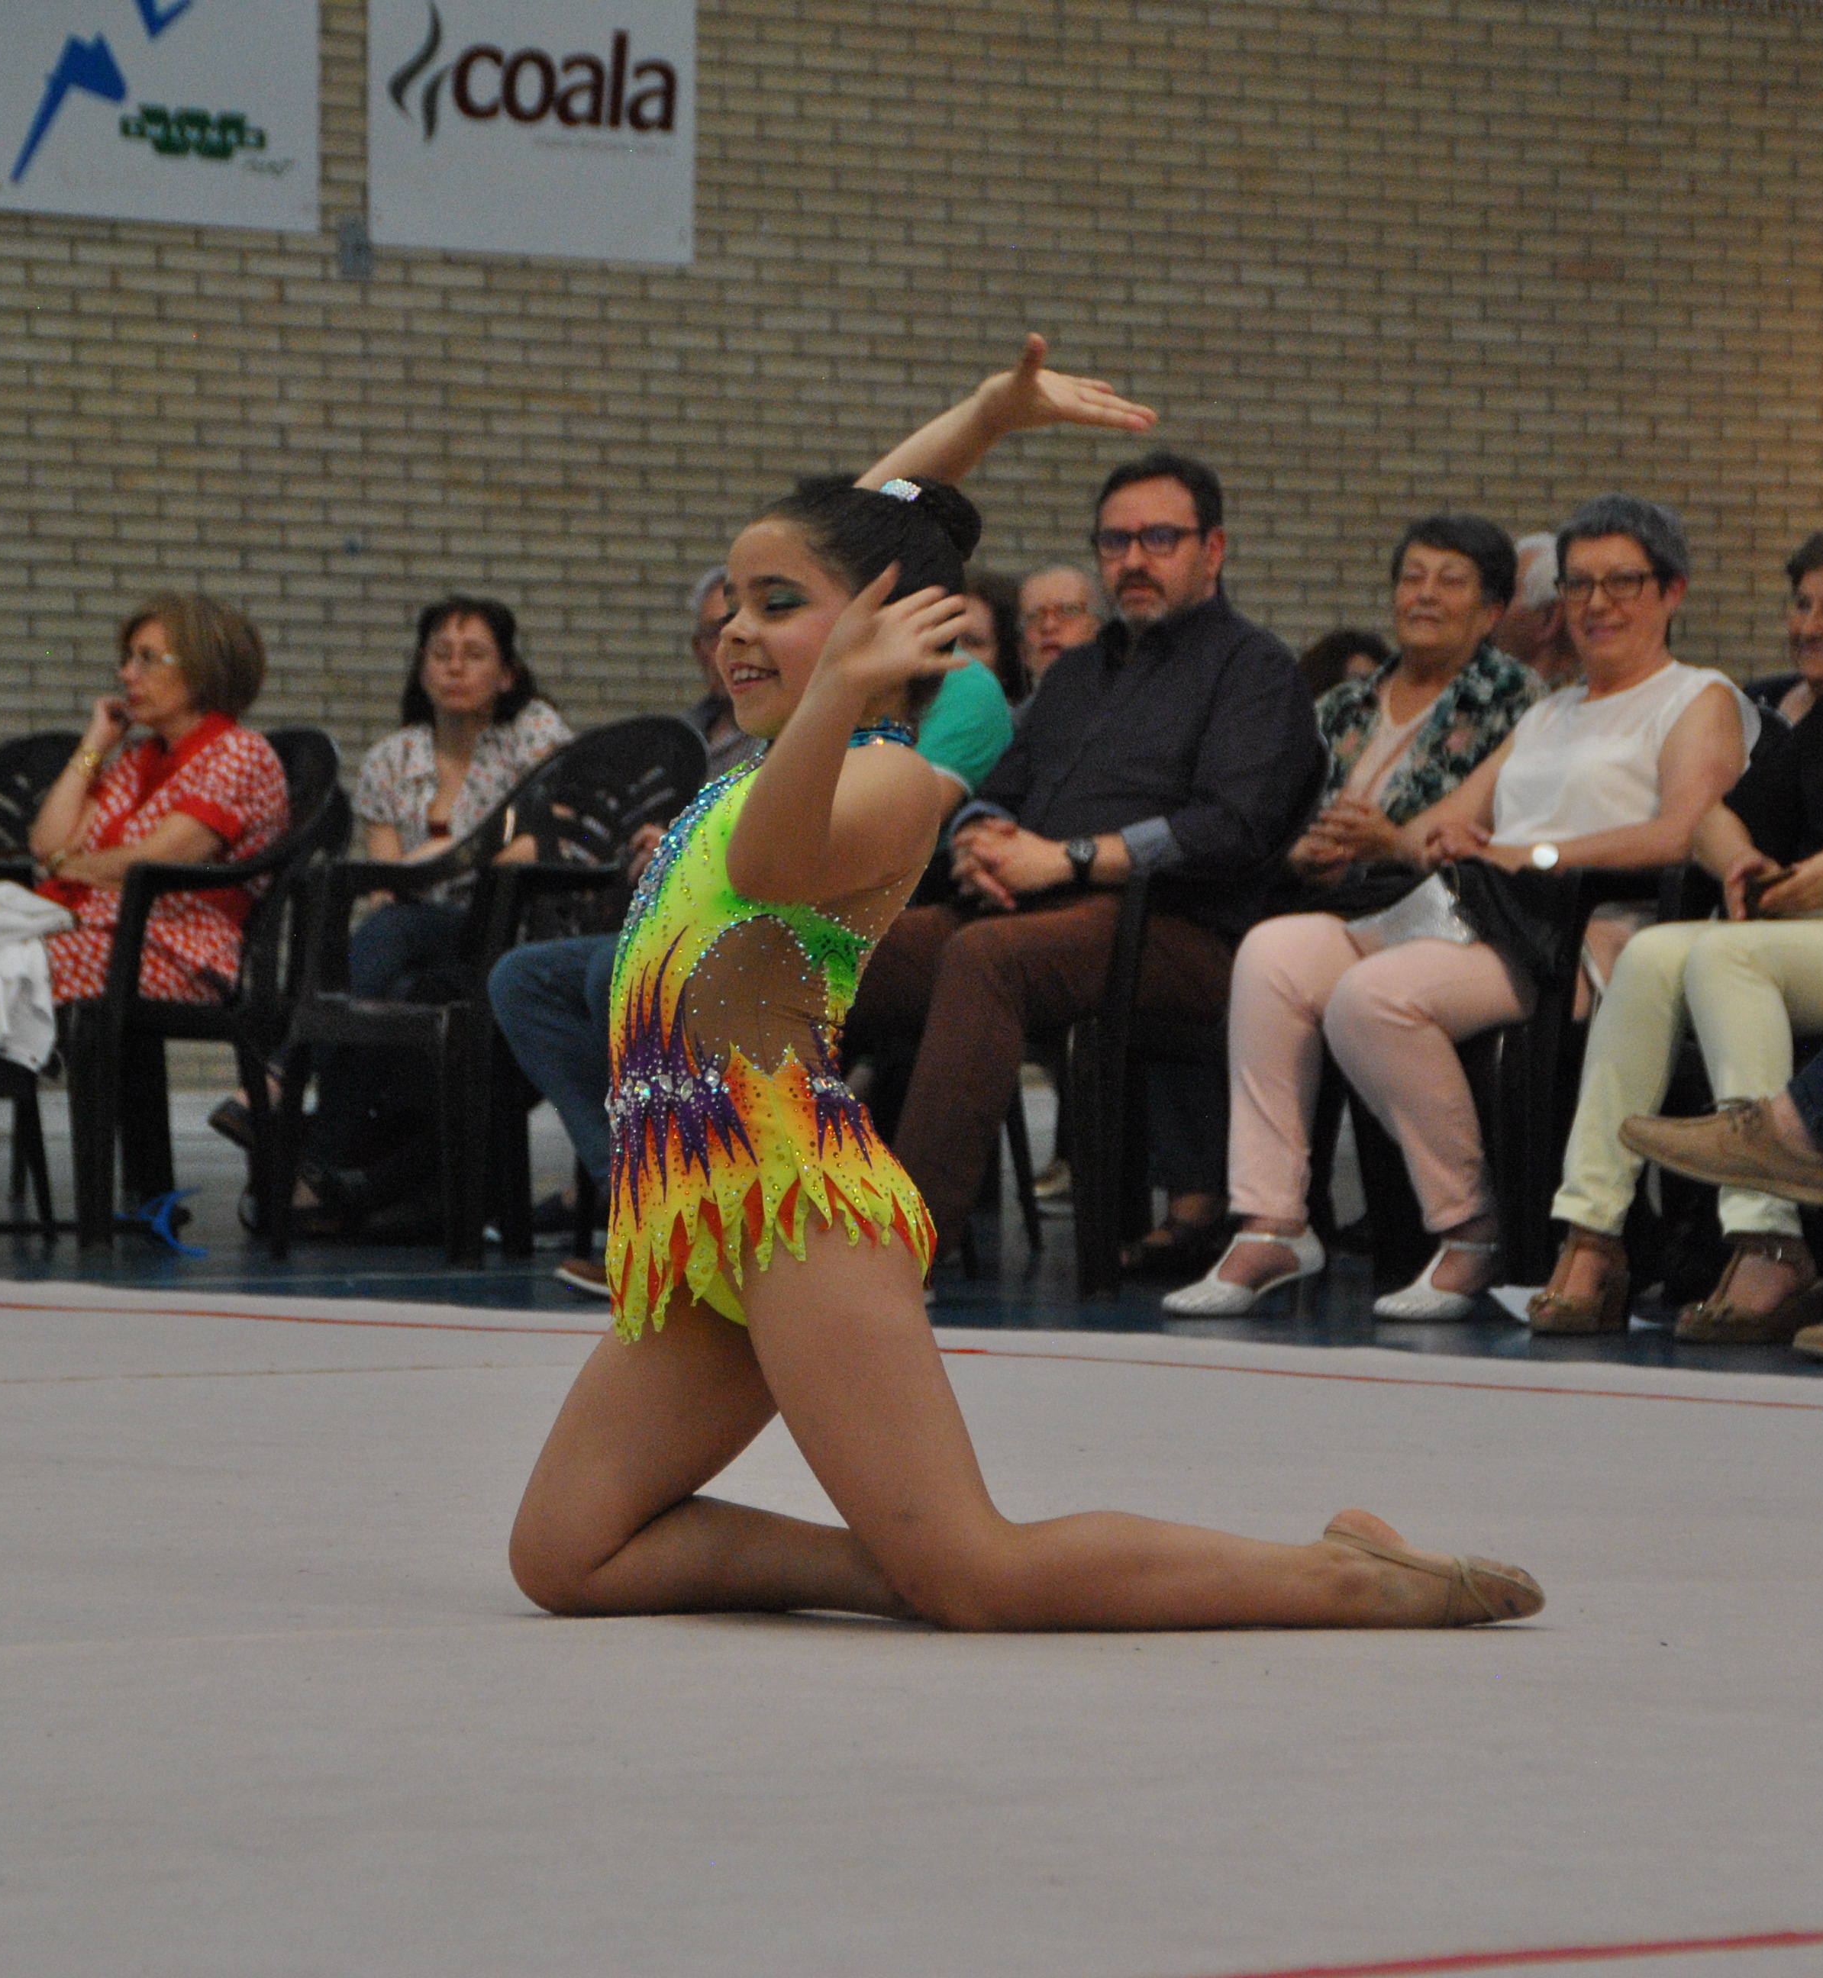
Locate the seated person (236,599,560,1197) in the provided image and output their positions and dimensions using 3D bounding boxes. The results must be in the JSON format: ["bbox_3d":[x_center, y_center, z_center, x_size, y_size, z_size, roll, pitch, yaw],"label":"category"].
[{"bbox_3d":[-0.957,-0.168,19.850,0.500,1.170,0.750,1,1,37],"label":"seated person"}]

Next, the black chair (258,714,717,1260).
[{"bbox_3d":[-0.690,0.000,17.470,0.550,0.880,0.560,0,1,-40],"label":"black chair"}]

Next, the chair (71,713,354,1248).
[{"bbox_3d":[-1.330,-0.004,17.980,0.550,0.870,0.560,0,1,-40],"label":"chair"}]

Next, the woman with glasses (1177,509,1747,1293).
[{"bbox_3d":[0.847,-0.117,15.480,0.800,1.170,0.520,0,1,-41],"label":"woman with glasses"}]

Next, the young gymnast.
[{"bbox_3d":[0.096,-0.001,8.900,0.820,1.060,0.420,0,1,-16],"label":"young gymnast"}]

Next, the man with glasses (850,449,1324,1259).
[{"bbox_3d":[0.200,-0.171,16.030,0.850,1.260,0.550,0,1,-41],"label":"man with glasses"}]

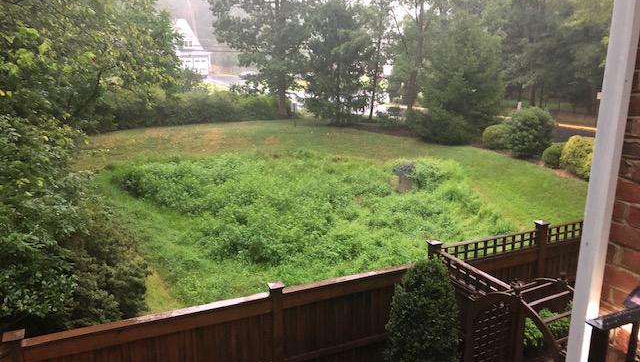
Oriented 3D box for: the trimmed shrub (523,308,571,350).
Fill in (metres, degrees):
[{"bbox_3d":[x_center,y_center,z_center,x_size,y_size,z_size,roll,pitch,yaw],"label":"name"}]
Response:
[{"bbox_3d":[3.426,2.204,7.760,0.850,0.650,0.700,-6,15,-24],"label":"trimmed shrub"}]

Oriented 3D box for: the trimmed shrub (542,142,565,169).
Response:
[{"bbox_3d":[8.798,-0.953,19.352,0.871,1.030,0.871,7,15,24],"label":"trimmed shrub"}]

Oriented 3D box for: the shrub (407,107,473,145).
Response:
[{"bbox_3d":[5.615,-2.570,24.425,3.123,1.732,2.655,3,14,13],"label":"shrub"}]

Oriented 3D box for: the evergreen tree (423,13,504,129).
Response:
[{"bbox_3d":[7.317,-5.449,26.713,4.359,6.250,4.359,4,14,15],"label":"evergreen tree"}]

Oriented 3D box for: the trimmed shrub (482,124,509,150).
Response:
[{"bbox_3d":[8.006,-2.016,23.433,1.234,1.146,1.234,5,15,18],"label":"trimmed shrub"}]

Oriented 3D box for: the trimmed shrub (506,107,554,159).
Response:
[{"bbox_3d":[8.719,-2.025,21.593,1.912,2.045,1.912,6,15,21],"label":"trimmed shrub"}]

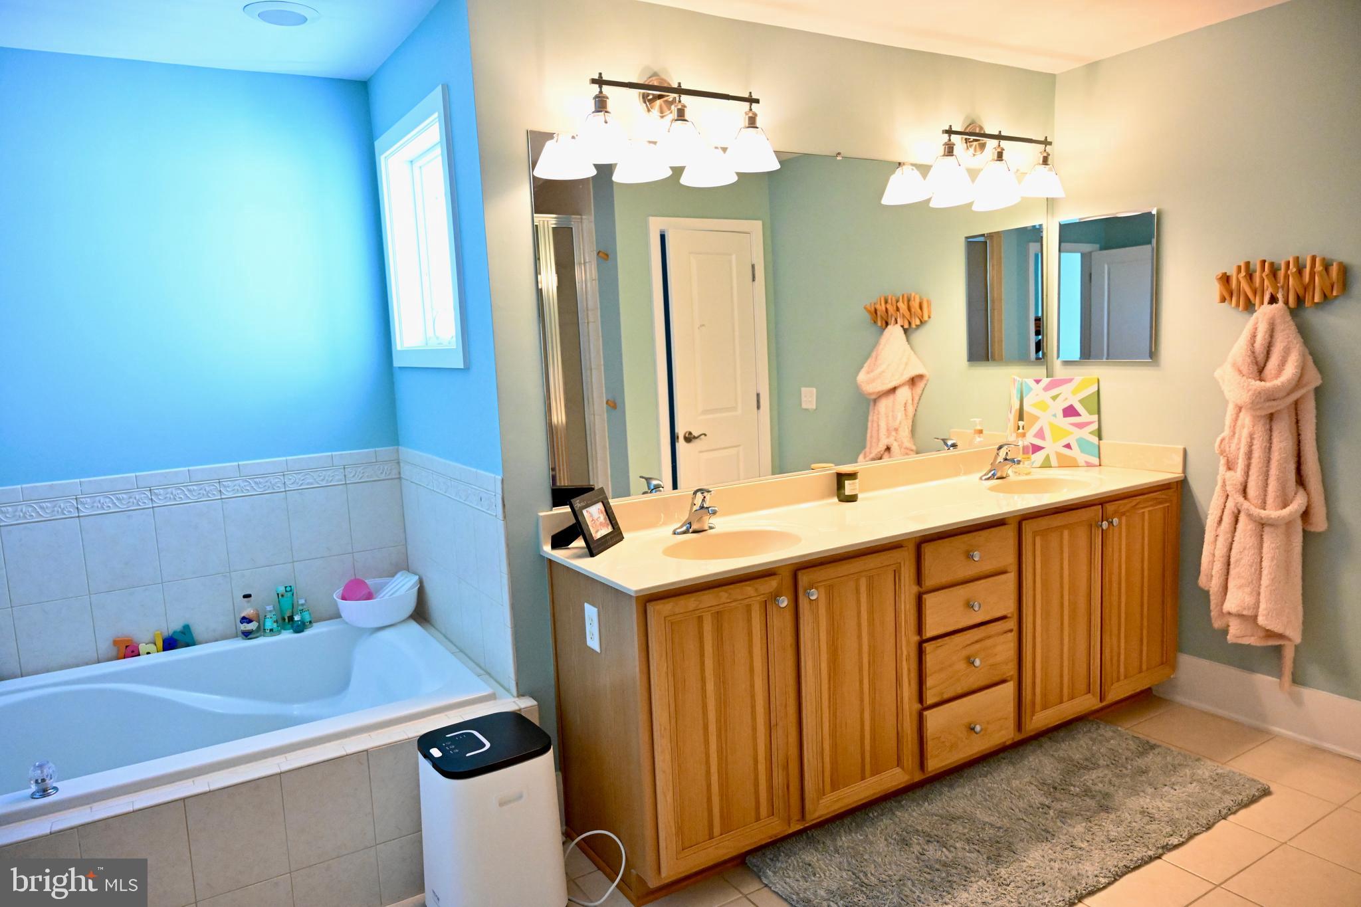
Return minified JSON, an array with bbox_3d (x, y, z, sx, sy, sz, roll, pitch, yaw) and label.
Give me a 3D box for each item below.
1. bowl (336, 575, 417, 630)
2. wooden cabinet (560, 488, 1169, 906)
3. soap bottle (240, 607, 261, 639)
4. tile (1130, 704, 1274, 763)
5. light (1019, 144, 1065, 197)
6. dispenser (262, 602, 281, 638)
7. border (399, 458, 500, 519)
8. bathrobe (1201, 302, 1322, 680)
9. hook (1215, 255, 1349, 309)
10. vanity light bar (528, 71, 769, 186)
[{"bbox_3d":[-1.095,0.550,3.295,0.300,0.122,0.306,-3,7,0],"label":"bowl"},{"bbox_3d":[0.750,0.617,3.028,2.292,0.848,0.557,-7,8,-31],"label":"wooden cabinet"},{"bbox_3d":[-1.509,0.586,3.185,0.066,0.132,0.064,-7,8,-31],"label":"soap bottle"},{"bbox_3d":[1.820,0.981,3.176,0.342,0.010,0.326,-7,8,-31],"label":"tile"},{"bbox_3d":[1.382,-1.071,3.450,0.172,0.190,0.172,-7,8,-31],"label":"light"},{"bbox_3d":[-1.449,0.588,3.209,0.057,0.116,0.056,-7,8,-31],"label":"dispenser"},{"bbox_3d":[-0.791,0.110,3.006,0.012,0.068,1.065,-7,8,-31],"label":"border"},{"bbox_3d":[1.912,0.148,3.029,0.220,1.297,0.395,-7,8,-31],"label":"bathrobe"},{"bbox_3d":[1.939,-0.560,2.972,0.085,0.174,0.397,-7,8,-31],"label":"hook"},{"bbox_3d":[-0.010,-0.969,2.605,0.680,0.260,0.212,-7,8,-31],"label":"vanity light bar"}]

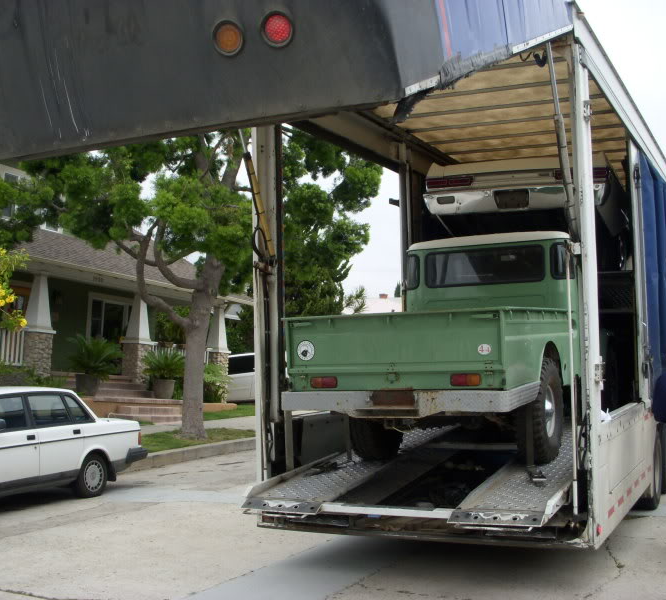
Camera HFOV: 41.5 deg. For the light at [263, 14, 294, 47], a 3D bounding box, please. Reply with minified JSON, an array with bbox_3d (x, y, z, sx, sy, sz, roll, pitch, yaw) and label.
[{"bbox_3d":[-0.199,-0.962,3.120,0.130,0.130,0.040,-2,22,29],"label":"light"}]

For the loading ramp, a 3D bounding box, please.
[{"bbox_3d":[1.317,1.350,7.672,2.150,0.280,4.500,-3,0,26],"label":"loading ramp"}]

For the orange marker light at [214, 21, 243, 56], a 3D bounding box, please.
[{"bbox_3d":[-0.384,-0.960,3.220,0.130,0.130,0.040,-2,22,29],"label":"orange marker light"}]

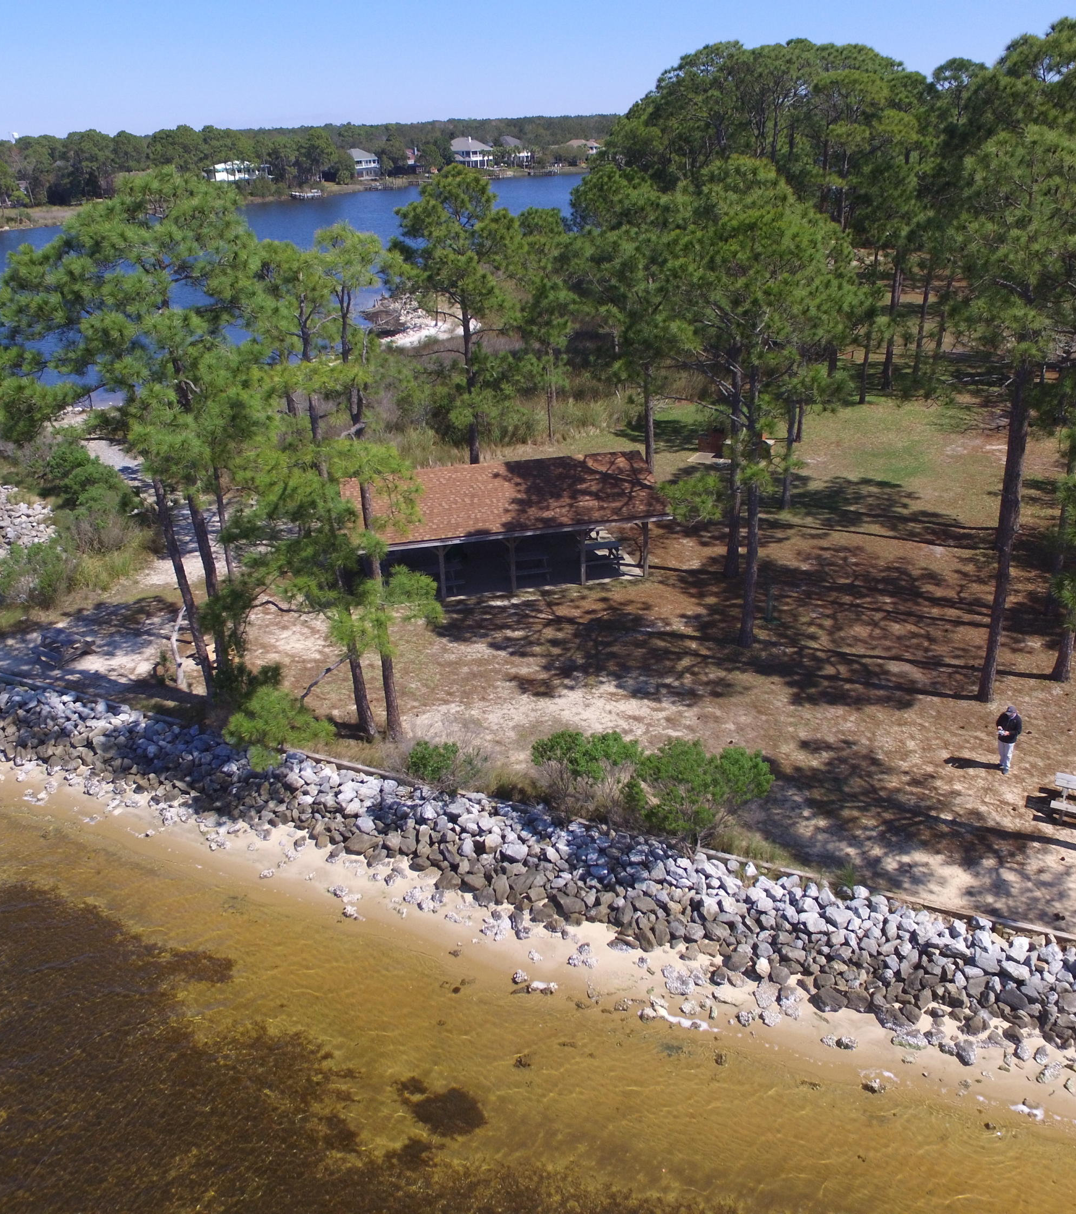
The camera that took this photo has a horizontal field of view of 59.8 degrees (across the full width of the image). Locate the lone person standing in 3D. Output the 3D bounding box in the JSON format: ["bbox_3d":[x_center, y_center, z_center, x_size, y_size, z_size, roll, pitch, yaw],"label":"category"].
[{"bbox_3d":[11.712,3.277,23.228,0.580,1.800,0.460,14,32,29],"label":"lone person standing"}]

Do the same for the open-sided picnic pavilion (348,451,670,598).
[{"bbox_3d":[-1.519,-3.754,35.868,11.400,3.550,8.300,-6,28,-7],"label":"open-sided picnic pavilion"}]

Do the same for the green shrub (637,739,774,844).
[{"bbox_3d":[3.851,4.266,21.578,3.019,2.176,2.475,-2,28,0],"label":"green shrub"}]

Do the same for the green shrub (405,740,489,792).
[{"bbox_3d":[-2.301,4.022,23.666,2.075,1.143,1.494,-2,28,0],"label":"green shrub"}]

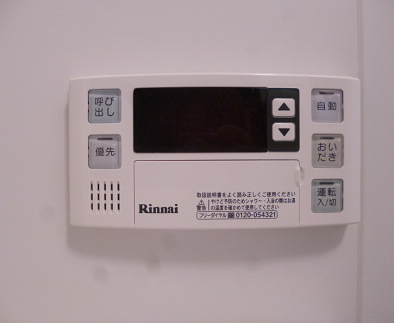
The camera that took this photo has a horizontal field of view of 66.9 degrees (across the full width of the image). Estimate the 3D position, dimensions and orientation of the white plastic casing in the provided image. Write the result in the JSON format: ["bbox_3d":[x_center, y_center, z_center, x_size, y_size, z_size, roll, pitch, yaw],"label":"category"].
[{"bbox_3d":[0.011,-0.006,0.195,0.181,0.095,0.021,0,0,-1],"label":"white plastic casing"}]

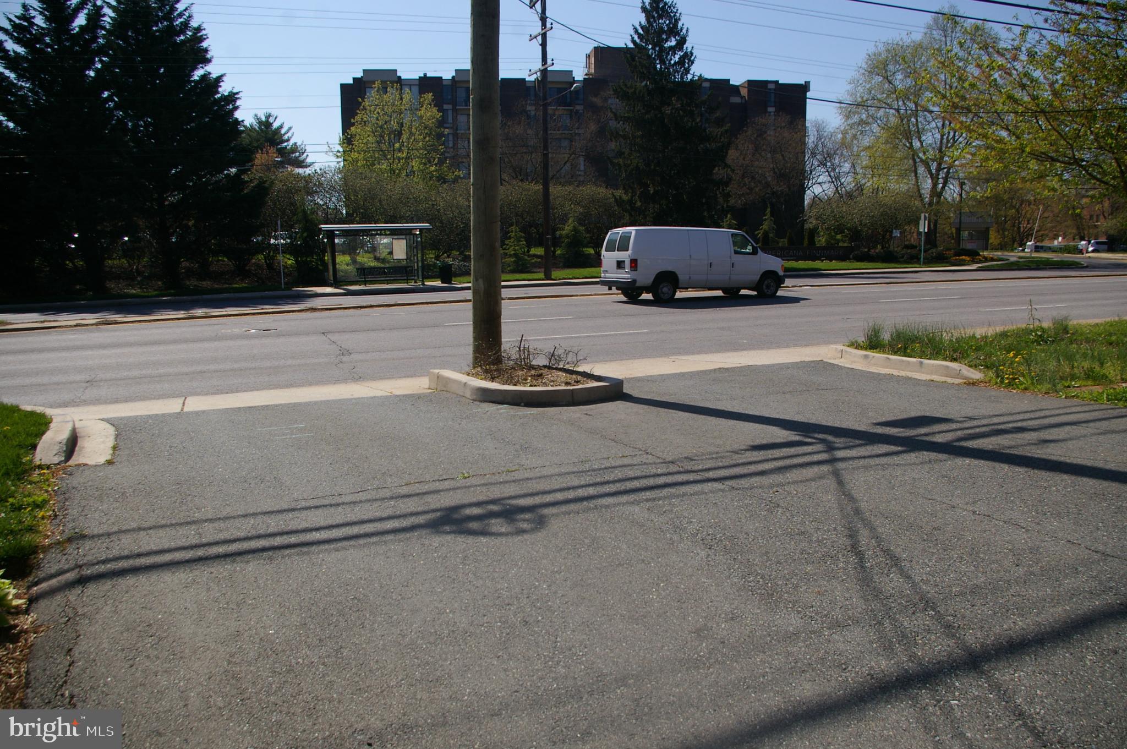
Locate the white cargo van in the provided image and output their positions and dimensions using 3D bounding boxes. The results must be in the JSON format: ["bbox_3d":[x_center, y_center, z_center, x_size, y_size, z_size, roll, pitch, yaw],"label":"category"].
[{"bbox_3d":[3.910,-3.267,24.959,5.400,2.110,2.020,-5,9,-24],"label":"white cargo van"}]

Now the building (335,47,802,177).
[{"bbox_3d":[1.008,-27.432,105.751,53.100,24.392,20.000,-2,9,-7],"label":"building"}]

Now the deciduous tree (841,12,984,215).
[{"bbox_3d":[24.771,-17.124,60.167,10.600,16.798,10.600,-1,9,0],"label":"deciduous tree"}]

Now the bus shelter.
[{"bbox_3d":[-7.470,-4.718,33.541,4.250,2.420,1.800,-5,10,-26],"label":"bus shelter"}]

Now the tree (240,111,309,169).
[{"bbox_3d":[-22.897,-14.613,66.516,6.600,11.822,6.600,-1,9,0],"label":"tree"}]

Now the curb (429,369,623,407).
[{"bbox_3d":[-0.390,0.112,9.361,1.750,0.190,1.800,-5,9,-24],"label":"curb"}]

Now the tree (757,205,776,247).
[{"bbox_3d":[12.082,-8.464,50.325,1.250,3.161,1.250,-1,9,0],"label":"tree"}]

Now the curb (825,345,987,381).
[{"bbox_3d":[4.303,-0.190,10.964,0.480,0.180,2.600,-5,9,-24],"label":"curb"}]

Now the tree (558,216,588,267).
[{"bbox_3d":[0.460,-6.475,41.499,1.550,2.581,1.550,-1,9,0],"label":"tree"}]

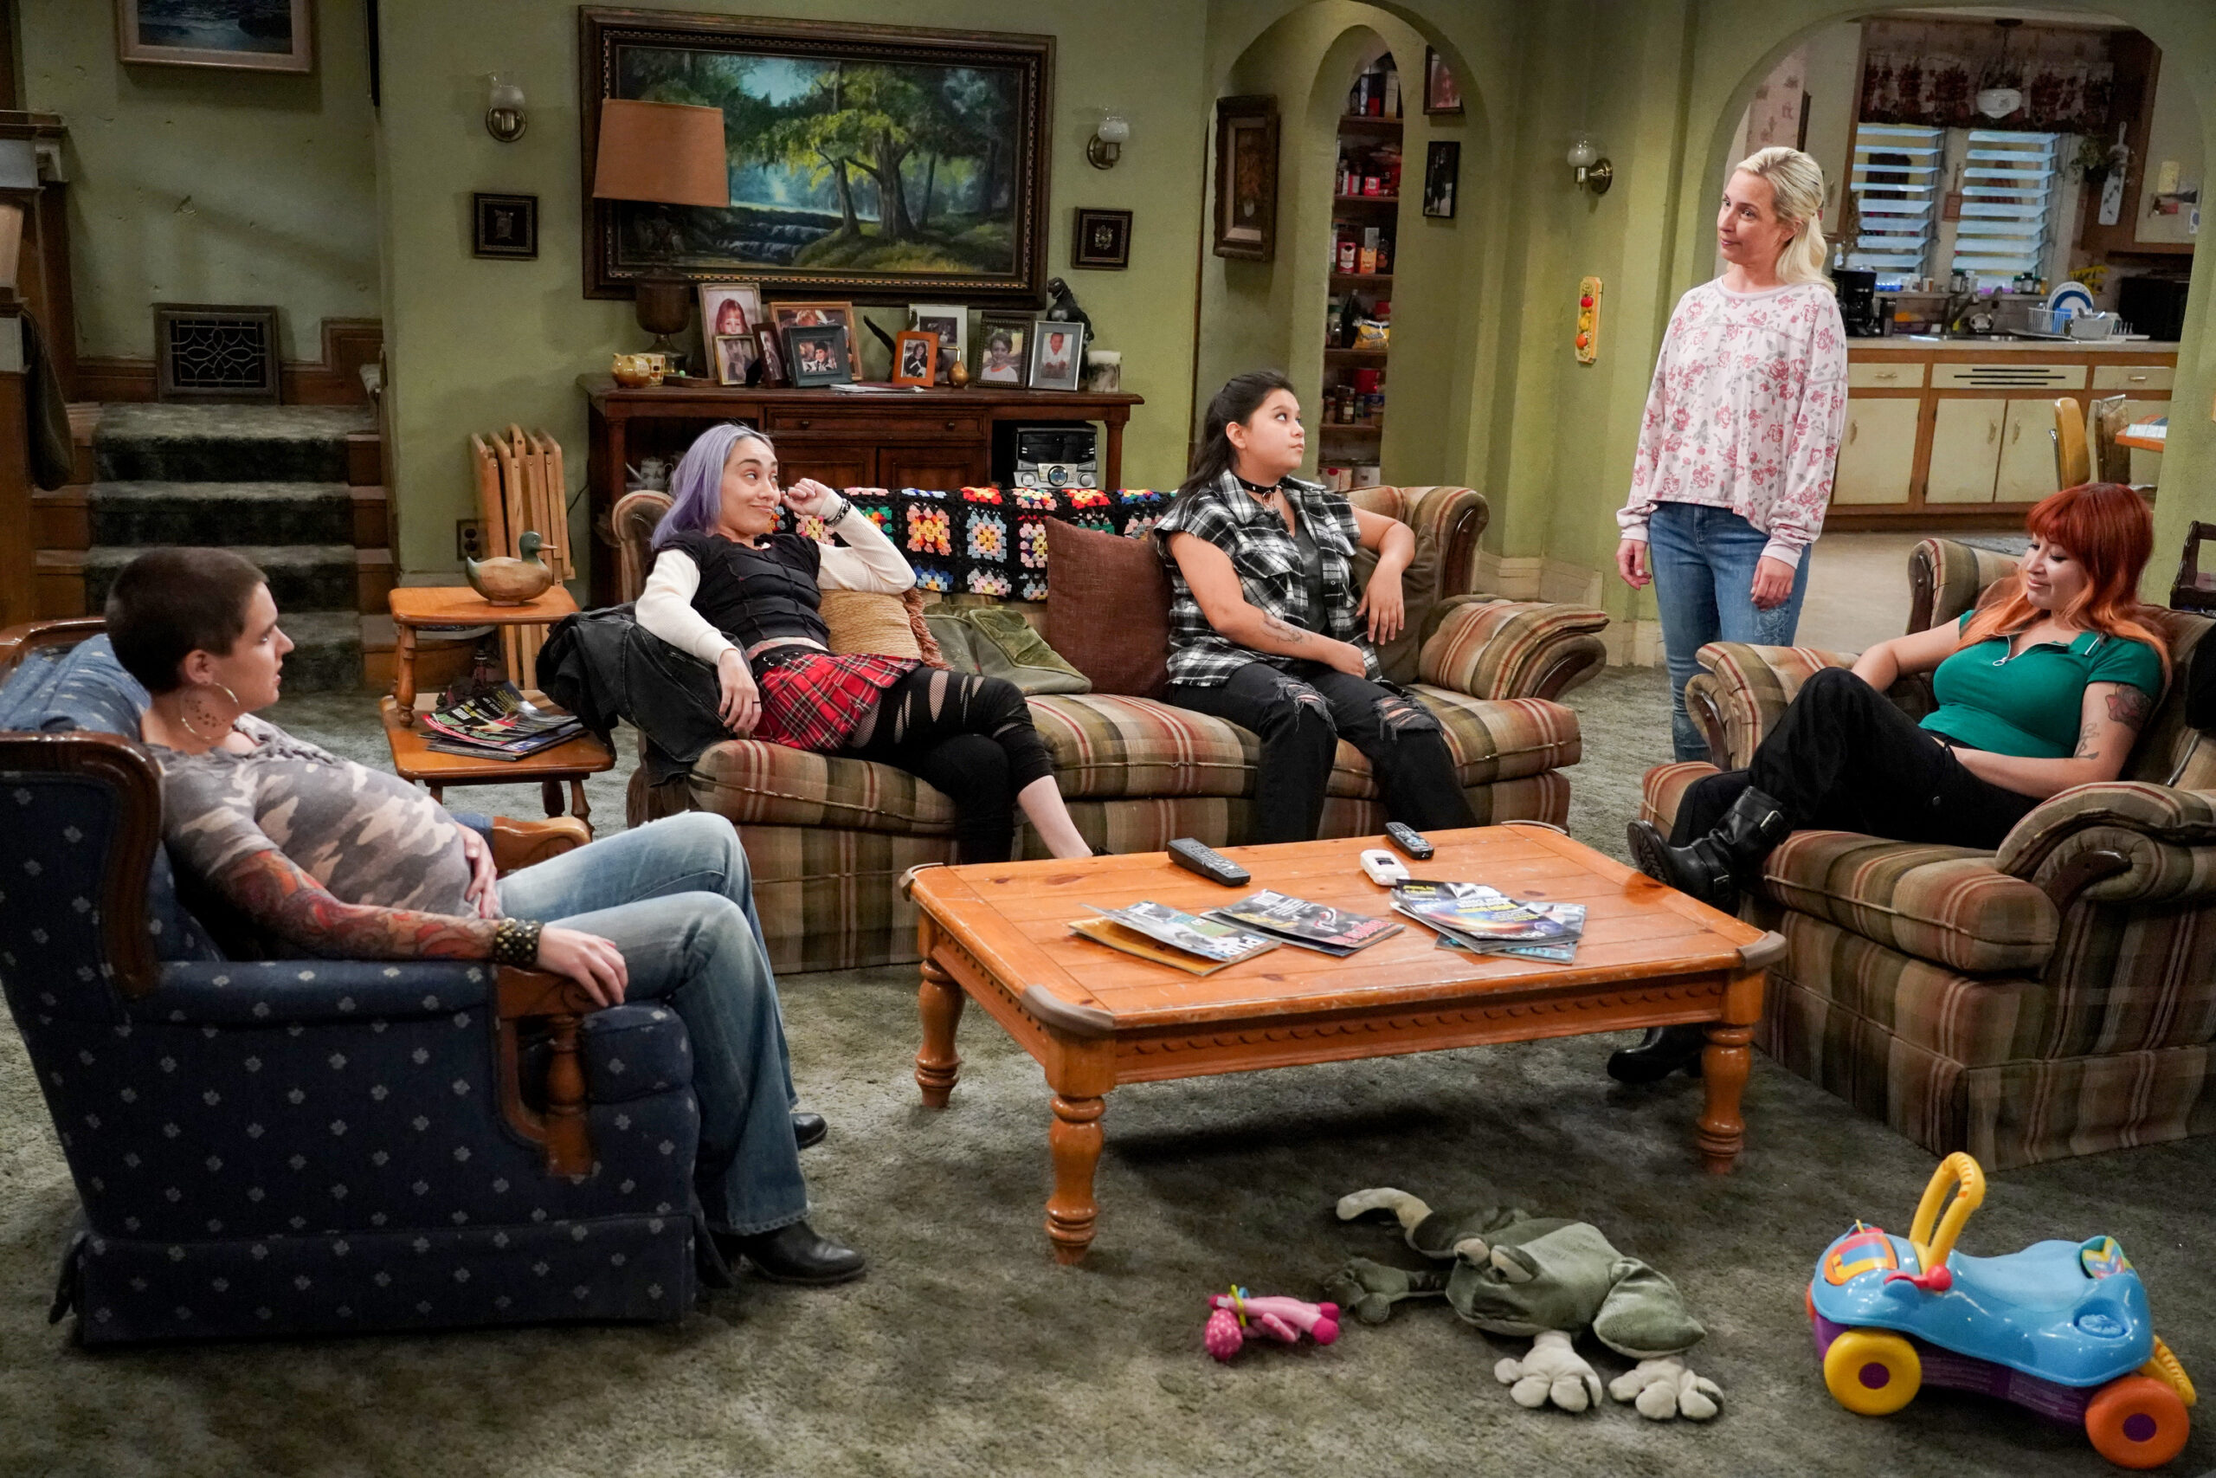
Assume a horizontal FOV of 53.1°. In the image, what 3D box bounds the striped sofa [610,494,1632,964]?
[{"bbox_3d":[0.009,-0.104,4.822,2.230,0.820,0.950,-3,14,-21],"label":"striped sofa"}]

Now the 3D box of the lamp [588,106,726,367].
[{"bbox_3d":[-1.383,-1.556,6.923,0.428,0.823,0.428,-3,14,-21],"label":"lamp"}]

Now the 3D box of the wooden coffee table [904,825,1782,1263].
[{"bbox_3d":[0.362,0.463,3.631,1.244,0.396,0.742,-3,15,-21],"label":"wooden coffee table"}]

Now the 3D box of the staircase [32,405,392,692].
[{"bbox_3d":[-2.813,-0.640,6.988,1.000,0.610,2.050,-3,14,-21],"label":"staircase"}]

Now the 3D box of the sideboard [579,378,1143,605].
[{"bbox_3d":[-0.768,-0.671,7.044,1.662,0.882,0.530,-2,15,-18],"label":"sideboard"}]

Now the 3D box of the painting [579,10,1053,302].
[{"bbox_3d":[-0.942,-1.893,7.326,1.572,0.893,0.060,-3,14,-21],"label":"painting"}]

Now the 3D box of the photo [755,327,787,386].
[{"bbox_3d":[-1.046,-1.188,6.869,0.020,0.188,0.088,-6,9,26],"label":"photo"}]

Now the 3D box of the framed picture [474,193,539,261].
[{"bbox_3d":[-1.909,-1.624,7.034,0.195,0.195,0.025,-3,14,-21],"label":"framed picture"}]

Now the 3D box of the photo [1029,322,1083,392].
[{"bbox_3d":[-0.164,-1.225,7.103,0.157,0.216,0.025,6,1,15],"label":"photo"}]

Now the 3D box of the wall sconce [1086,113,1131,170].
[{"bbox_3d":[-0.001,-1.939,7.204,0.115,0.180,0.155,-2,15,-18],"label":"wall sconce"}]

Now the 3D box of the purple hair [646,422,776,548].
[{"bbox_3d":[-0.810,-0.518,4.530,0.195,0.250,0.180,11,23,44],"label":"purple hair"}]

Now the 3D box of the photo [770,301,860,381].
[{"bbox_3d":[-0.949,-1.290,7.221,0.275,0.255,0.035,-5,-2,-28],"label":"photo"}]

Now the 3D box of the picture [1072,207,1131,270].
[{"bbox_3d":[-0.024,-1.744,7.745,0.210,0.200,0.025,-3,14,-21],"label":"picture"}]

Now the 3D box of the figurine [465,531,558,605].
[{"bbox_3d":[-1.233,-0.360,4.569,0.183,0.158,0.090,0,14,-12],"label":"figurine"}]

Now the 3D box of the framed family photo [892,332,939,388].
[{"bbox_3d":[-0.608,-1.196,7.005,0.131,0.172,0.025,6,1,14],"label":"framed family photo"}]

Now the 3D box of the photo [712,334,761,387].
[{"bbox_3d":[-1.155,-1.186,6.938,0.130,0.163,0.030,-5,-1,-28],"label":"photo"}]

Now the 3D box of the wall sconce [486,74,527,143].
[{"bbox_3d":[-1.874,-1.963,6.902,0.123,0.208,0.140,-3,14,-21],"label":"wall sconce"}]

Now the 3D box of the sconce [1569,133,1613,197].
[{"bbox_3d":[1.613,-1.908,7.401,0.150,0.185,0.115,-8,17,-36],"label":"sconce"}]

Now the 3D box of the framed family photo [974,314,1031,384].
[{"bbox_3d":[-0.338,-1.241,7.122,0.148,0.225,0.028,5,1,13],"label":"framed family photo"}]

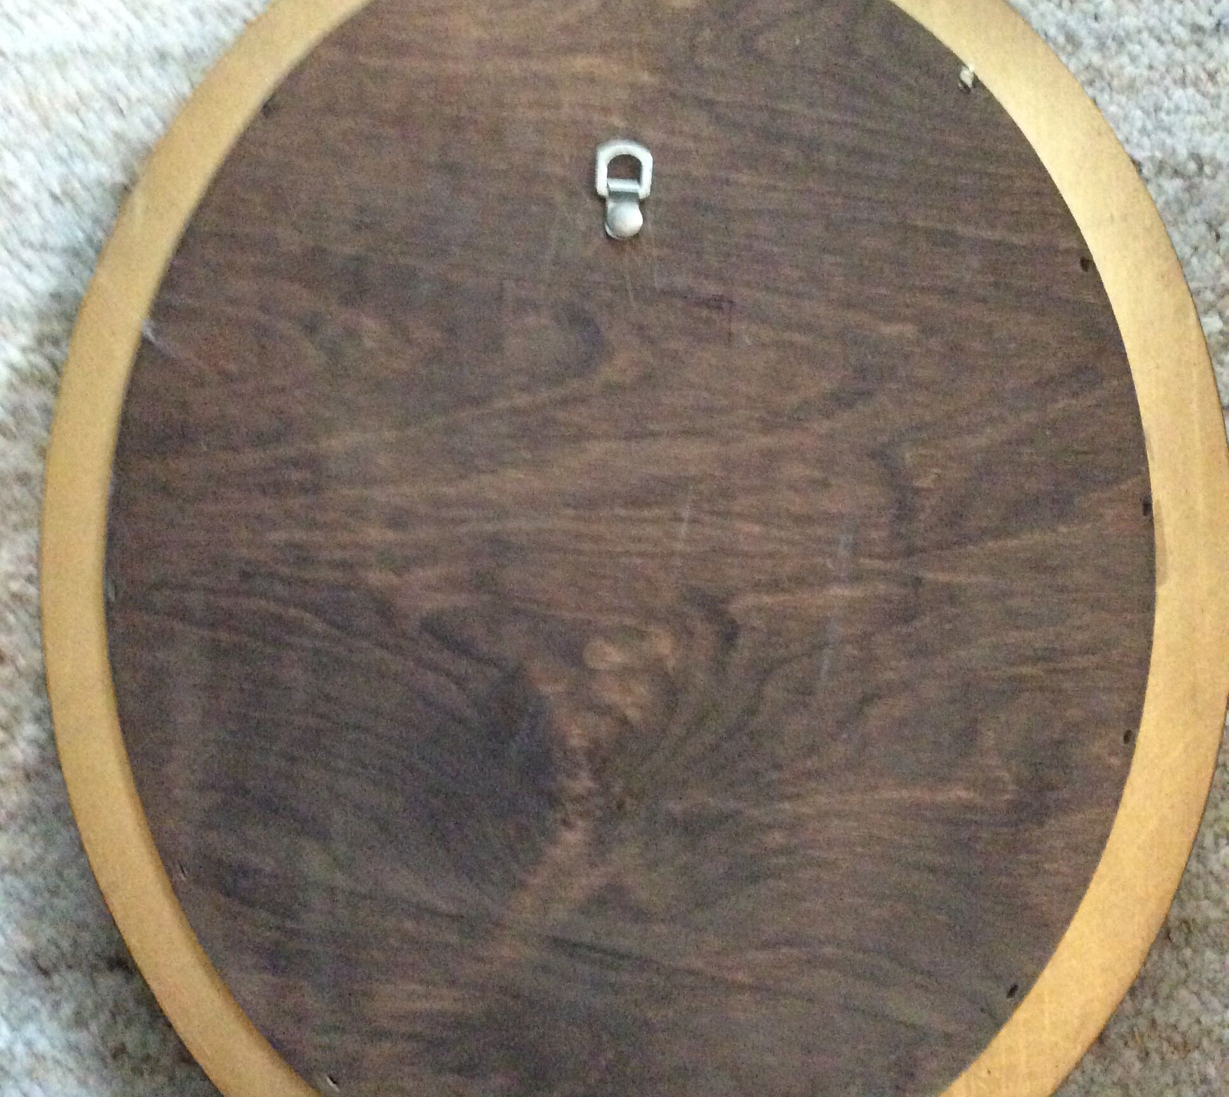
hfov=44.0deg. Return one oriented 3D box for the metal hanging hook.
[{"bbox_3d":[0.003,-0.119,0.505,0.019,0.006,0.034,0,84,4],"label":"metal hanging hook"}]

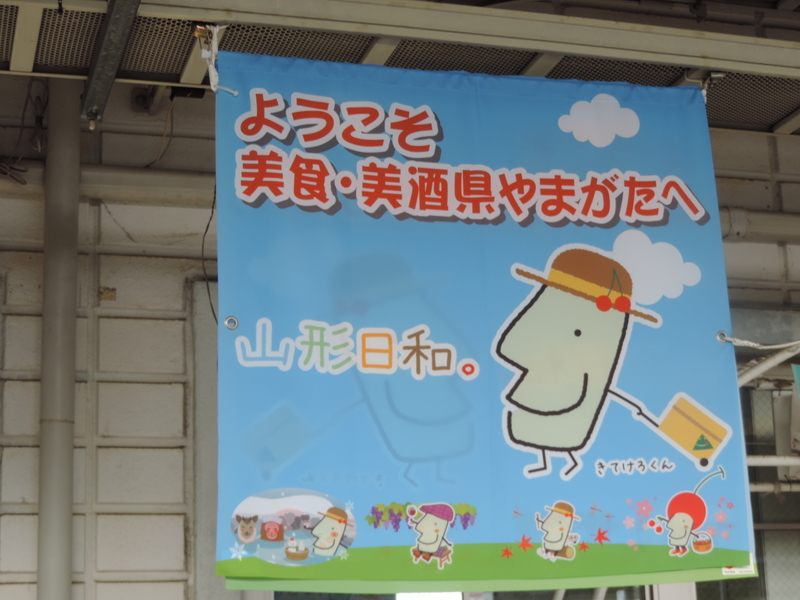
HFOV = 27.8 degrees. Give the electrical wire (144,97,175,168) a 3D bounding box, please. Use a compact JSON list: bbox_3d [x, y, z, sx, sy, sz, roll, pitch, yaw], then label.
[{"bbox_3d":[-0.802,-0.560,5.409,0.095,0.255,0.080,2,-16,-16],"label":"electrical wire"}]

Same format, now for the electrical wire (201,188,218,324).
[{"bbox_3d":[-0.622,-0.143,5.287,0.050,0.460,0.050,2,-16,-16],"label":"electrical wire"}]

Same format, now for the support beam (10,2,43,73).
[{"bbox_3d":[-0.628,-0.447,2.719,0.039,0.022,0.255,2,-16,-16],"label":"support beam"}]

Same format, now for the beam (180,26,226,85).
[{"bbox_3d":[-0.341,-0.435,2.804,0.039,0.022,0.255,2,-16,-16],"label":"beam"}]

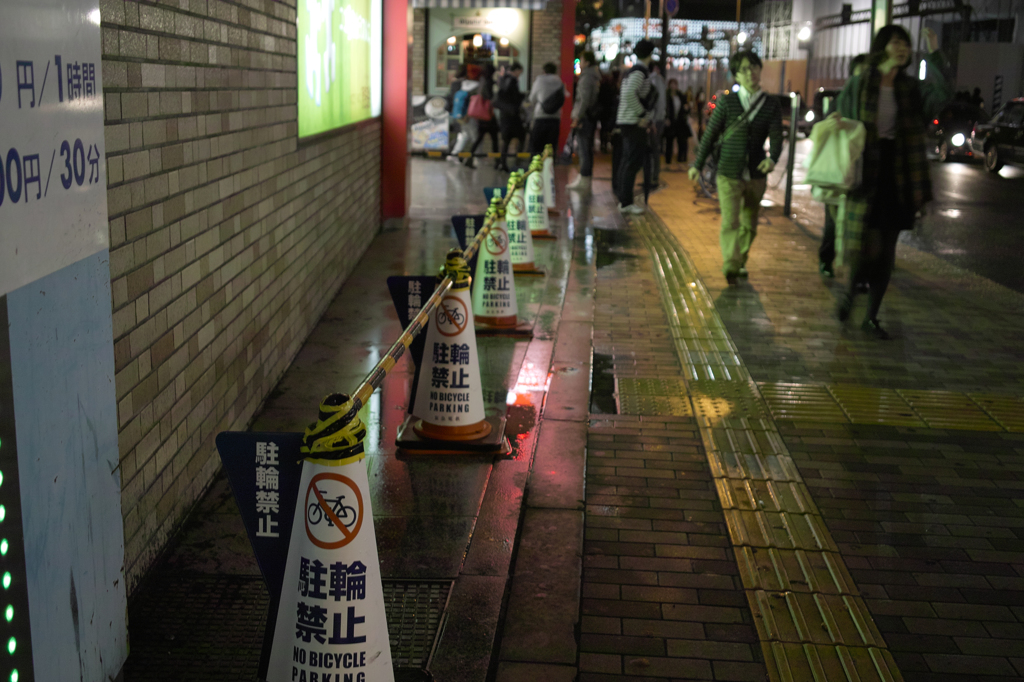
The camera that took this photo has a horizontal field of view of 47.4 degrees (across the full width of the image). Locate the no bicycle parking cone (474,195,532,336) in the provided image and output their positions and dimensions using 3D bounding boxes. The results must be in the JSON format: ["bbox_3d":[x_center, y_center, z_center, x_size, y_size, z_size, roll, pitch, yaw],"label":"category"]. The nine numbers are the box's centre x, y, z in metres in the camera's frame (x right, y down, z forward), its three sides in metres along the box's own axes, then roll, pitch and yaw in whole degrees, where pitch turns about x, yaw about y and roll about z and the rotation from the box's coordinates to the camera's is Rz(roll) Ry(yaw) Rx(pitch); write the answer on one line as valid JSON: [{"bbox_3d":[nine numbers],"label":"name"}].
[{"bbox_3d":[-0.066,-0.413,6.261,0.390,0.710,0.390,1,12,0],"label":"no bicycle parking cone"}]

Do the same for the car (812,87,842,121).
[{"bbox_3d":[10.442,-7.365,38.032,1.720,1.500,4.400,5,13,15],"label":"car"}]

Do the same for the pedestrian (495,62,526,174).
[{"bbox_3d":[-0.015,-3.433,17.896,0.500,1.640,0.500,3,12,6],"label":"pedestrian"}]

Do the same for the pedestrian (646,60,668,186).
[{"bbox_3d":[2.021,-2.940,15.820,0.360,1.680,0.450,-4,14,-24],"label":"pedestrian"}]

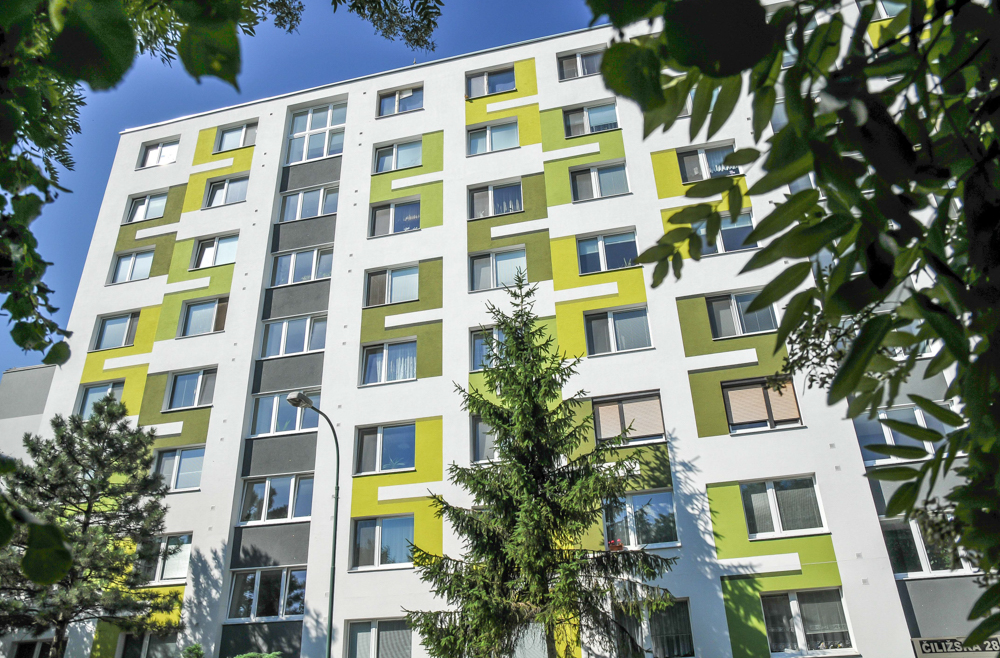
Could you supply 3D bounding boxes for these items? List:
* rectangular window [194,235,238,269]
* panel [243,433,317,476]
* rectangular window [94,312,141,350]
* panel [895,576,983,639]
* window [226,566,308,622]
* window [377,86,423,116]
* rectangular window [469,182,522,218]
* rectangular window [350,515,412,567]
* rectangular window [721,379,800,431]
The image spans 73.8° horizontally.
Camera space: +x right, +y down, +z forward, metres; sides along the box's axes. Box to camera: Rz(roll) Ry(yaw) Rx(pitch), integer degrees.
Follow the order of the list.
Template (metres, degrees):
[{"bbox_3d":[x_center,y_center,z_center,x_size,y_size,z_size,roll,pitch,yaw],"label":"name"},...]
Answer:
[{"bbox_3d":[-10.837,-2.946,25.626,1.873,1.407,0.160,-8,-26,12],"label":"rectangular window"},{"bbox_3d":[-7.001,4.000,21.344,2.620,1.250,0.140,-8,-26,12],"label":"panel"},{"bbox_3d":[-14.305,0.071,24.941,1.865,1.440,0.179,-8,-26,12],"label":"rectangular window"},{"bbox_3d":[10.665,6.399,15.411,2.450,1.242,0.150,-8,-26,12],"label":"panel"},{"bbox_3d":[-6.832,7.763,19.508,2.580,1.470,0.160,-8,-26,12],"label":"window"},{"bbox_3d":[-3.932,-9.027,26.494,1.970,1.460,0.150,-8,-26,12],"label":"window"},{"bbox_3d":[-0.161,-4.515,23.332,1.981,1.500,0.150,-8,-26,12],"label":"rectangular window"},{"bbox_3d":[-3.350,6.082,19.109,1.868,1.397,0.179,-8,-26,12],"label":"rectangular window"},{"bbox_3d":[7.153,2.093,18.212,1.906,1.524,0.150,-8,-26,12],"label":"rectangular window"}]

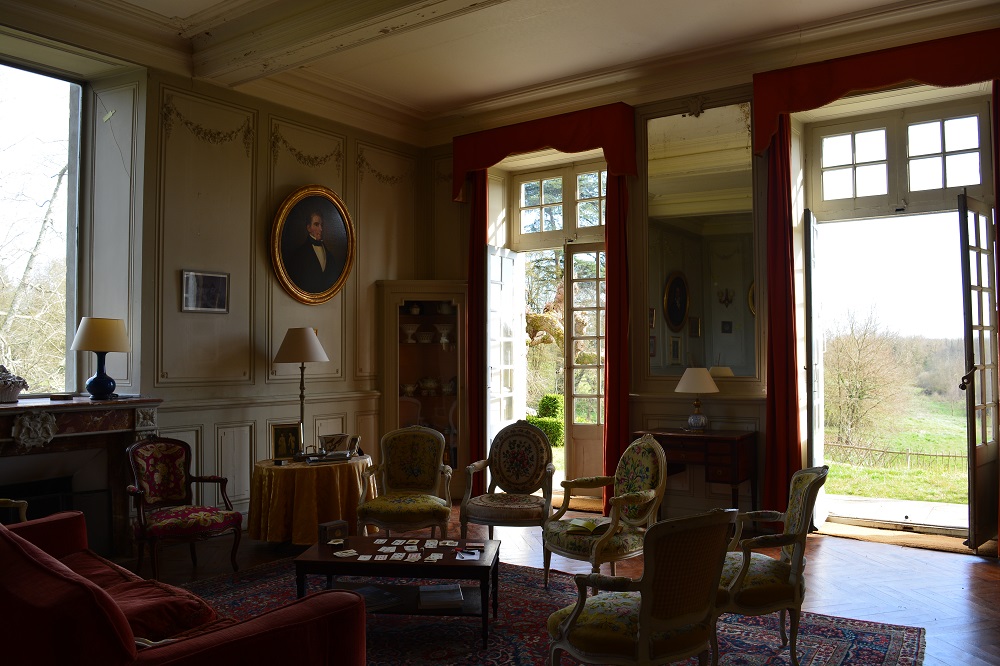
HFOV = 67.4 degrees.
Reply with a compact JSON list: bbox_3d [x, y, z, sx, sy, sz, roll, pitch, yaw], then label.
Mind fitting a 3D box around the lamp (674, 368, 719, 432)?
[{"bbox_3d":[1.512,0.517,5.734,0.348,0.493,0.348,-1,-1,36],"label":"lamp"}]

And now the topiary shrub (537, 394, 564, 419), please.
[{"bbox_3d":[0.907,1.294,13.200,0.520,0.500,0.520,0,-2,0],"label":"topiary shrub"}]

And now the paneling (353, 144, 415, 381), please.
[{"bbox_3d":[-1.081,-0.669,7.235,0.051,2.238,0.829,-1,-1,36],"label":"paneling"}]

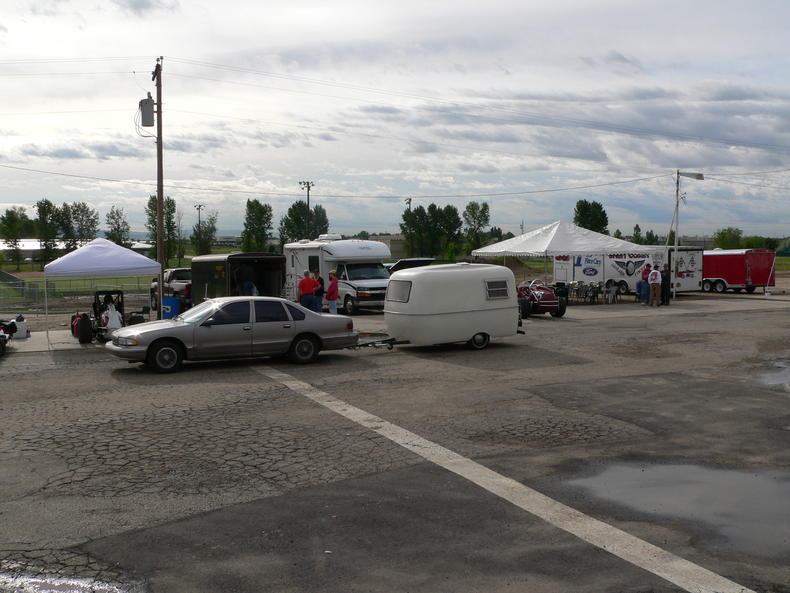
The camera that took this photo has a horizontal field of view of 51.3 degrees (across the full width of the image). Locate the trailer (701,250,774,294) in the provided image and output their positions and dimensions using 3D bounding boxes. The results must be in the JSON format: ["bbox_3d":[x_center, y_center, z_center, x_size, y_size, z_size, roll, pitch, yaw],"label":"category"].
[{"bbox_3d":[19.106,-1.548,49.058,2.450,2.550,6.300,-1,4,-29],"label":"trailer"}]

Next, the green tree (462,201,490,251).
[{"bbox_3d":[12.382,-9.952,124.601,4.107,8.854,4.000,1,4,0],"label":"green tree"}]

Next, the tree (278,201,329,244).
[{"bbox_3d":[-11.985,-8.577,107.673,6.571,7.958,5.800,1,4,0],"label":"tree"}]

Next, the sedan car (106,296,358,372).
[{"bbox_3d":[-3.472,0.727,17.758,5.400,1.420,1.960,-2,5,-31],"label":"sedan car"}]

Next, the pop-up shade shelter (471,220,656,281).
[{"bbox_3d":[7.810,-1.646,38.767,6.100,3.800,6.100,-1,4,-26],"label":"pop-up shade shelter"}]

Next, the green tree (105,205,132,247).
[{"bbox_3d":[-32.300,-7.170,96.000,3.154,7.041,3.154,-1,4,-19],"label":"green tree"}]

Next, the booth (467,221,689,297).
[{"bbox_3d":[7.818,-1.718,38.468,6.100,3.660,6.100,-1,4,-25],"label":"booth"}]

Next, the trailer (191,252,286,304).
[{"bbox_3d":[-5.298,-0.306,27.455,1.900,2.200,4.200,-2,5,-29],"label":"trailer"}]

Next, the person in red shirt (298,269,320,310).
[{"bbox_3d":[-2.587,0.088,24.567,0.600,1.770,0.400,1,4,12],"label":"person in red shirt"}]

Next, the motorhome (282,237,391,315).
[{"bbox_3d":[-2.080,-0.950,32.300,2.300,2.980,6.700,-2,4,-31],"label":"motorhome"}]

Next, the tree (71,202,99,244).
[{"bbox_3d":[-69.560,-14.731,184.481,6.200,12.300,6.200,0,3,0],"label":"tree"}]

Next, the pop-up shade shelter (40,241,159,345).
[{"bbox_3d":[-8.250,-0.235,23.100,2.950,2.760,2.950,-2,4,-23],"label":"pop-up shade shelter"}]

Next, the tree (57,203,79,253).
[{"bbox_3d":[-75.596,-15.202,189.464,5.000,12.600,5.000,0,3,0],"label":"tree"}]

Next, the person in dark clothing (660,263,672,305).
[{"bbox_3d":[11.464,-0.486,34.700,0.520,1.740,0.340,2,4,30],"label":"person in dark clothing"}]

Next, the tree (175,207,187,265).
[{"bbox_3d":[-25.579,-7.258,98.000,1.431,6.953,1.431,-1,4,-15],"label":"tree"}]

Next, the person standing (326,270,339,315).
[{"bbox_3d":[-2.085,0.002,27.200,0.380,1.750,0.500,0,4,3],"label":"person standing"}]

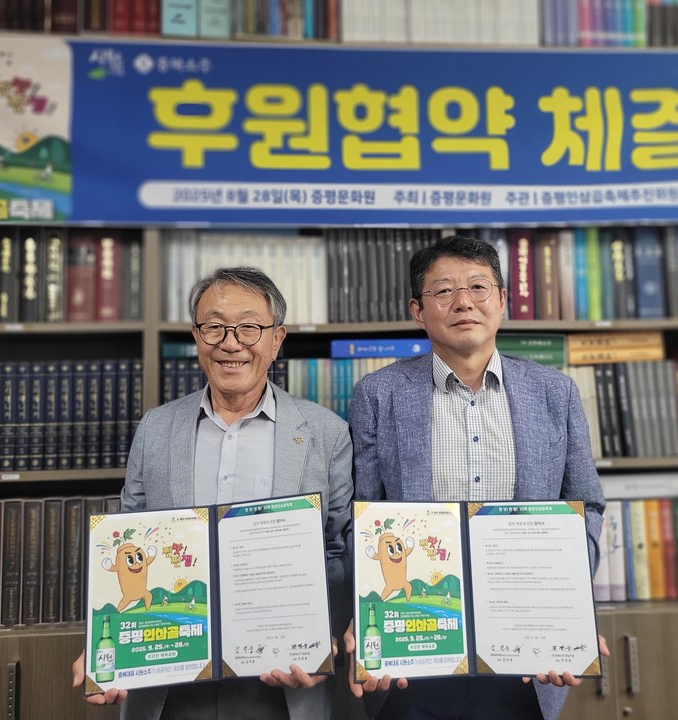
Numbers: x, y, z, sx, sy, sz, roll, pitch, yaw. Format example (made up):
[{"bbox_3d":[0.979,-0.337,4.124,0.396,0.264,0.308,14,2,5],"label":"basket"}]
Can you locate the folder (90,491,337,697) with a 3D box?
[{"bbox_3d":[-0.231,0.416,1.298,0.437,0.306,0.055,-7,-18,5],"label":"folder"}]

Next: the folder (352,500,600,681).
[{"bbox_3d":[0.243,0.413,1.313,0.443,0.306,0.050,2,-16,-8],"label":"folder"}]

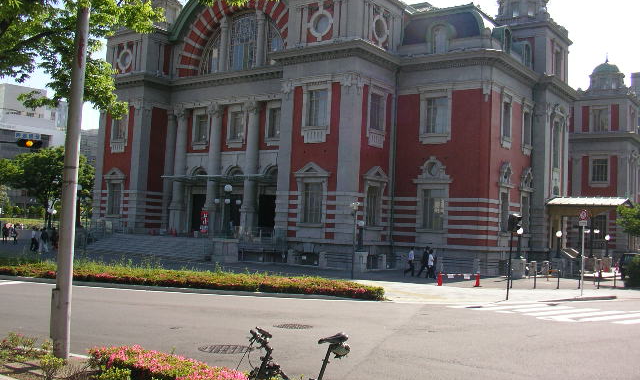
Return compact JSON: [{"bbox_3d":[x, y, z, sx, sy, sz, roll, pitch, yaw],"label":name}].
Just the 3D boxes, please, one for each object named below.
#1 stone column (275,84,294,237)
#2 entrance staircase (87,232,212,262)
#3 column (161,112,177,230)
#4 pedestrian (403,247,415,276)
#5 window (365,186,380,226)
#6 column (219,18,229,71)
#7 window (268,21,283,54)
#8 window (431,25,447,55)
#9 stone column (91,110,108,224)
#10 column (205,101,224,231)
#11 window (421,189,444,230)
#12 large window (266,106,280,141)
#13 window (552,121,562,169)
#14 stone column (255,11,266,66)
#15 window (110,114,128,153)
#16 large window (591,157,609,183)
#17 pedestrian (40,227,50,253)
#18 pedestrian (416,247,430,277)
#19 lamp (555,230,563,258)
[{"bbox_3d":[-2.267,-2.167,47.233,1.100,10.550,0.850,0,-5,36],"label":"stone column"},{"bbox_3d":[-11.161,4.105,49.492,13.900,1.350,3.600,0,-5,36],"label":"entrance staircase"},{"bbox_3d":[-12.671,-1.620,57.225,0.900,10.174,0.900,0,-5,36],"label":"column"},{"bbox_3d":[5.050,4.051,38.600,0.600,1.680,0.500,2,-4,18],"label":"pedestrian"},{"bbox_3d":[3.695,1.130,46.948,0.200,2.716,1.696,0,-5,36],"label":"window"},{"bbox_3d":[-7.960,-12.018,56.560,0.620,4.600,0.620,3,-4,0],"label":"column"},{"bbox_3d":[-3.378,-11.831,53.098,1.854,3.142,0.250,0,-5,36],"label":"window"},{"bbox_3d":[8.407,-10.439,47.744,1.089,1.920,0.250,0,-5,36],"label":"window"},{"bbox_3d":[-19.110,-1.853,60.000,1.100,10.293,0.700,0,-5,36],"label":"stone column"},{"bbox_3d":[-8.621,-1.754,55.284,1.040,10.687,1.040,3,-4,0],"label":"column"},{"bbox_3d":[7.469,1.270,45.269,1.682,2.748,0.300,0,-5,36],"label":"window"},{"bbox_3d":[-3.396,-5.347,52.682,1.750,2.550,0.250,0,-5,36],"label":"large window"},{"bbox_3d":[18.125,-3.474,52.270,0.350,3.655,1.900,0,-5,36],"label":"window"},{"bbox_3d":[-4.656,-11.876,53.857,0.660,4.469,0.660,3,-4,0],"label":"stone column"},{"bbox_3d":[-17.060,-4.814,58.012,2.100,3.350,0.400,0,-5,36],"label":"window"},{"bbox_3d":[30.125,-2.156,73.684,1.799,2.707,0.300,0,-5,36],"label":"large window"},{"bbox_3d":[-18.473,3.362,46.021,0.600,1.714,0.520,2,-4,7],"label":"pedestrian"},{"bbox_3d":[5.654,3.923,37.374,0.700,1.677,0.500,1,-4,30],"label":"pedestrian"},{"bbox_3d":[16.632,3.816,47.775,0.420,1.933,0.420,0,-5,36],"label":"lamp"}]

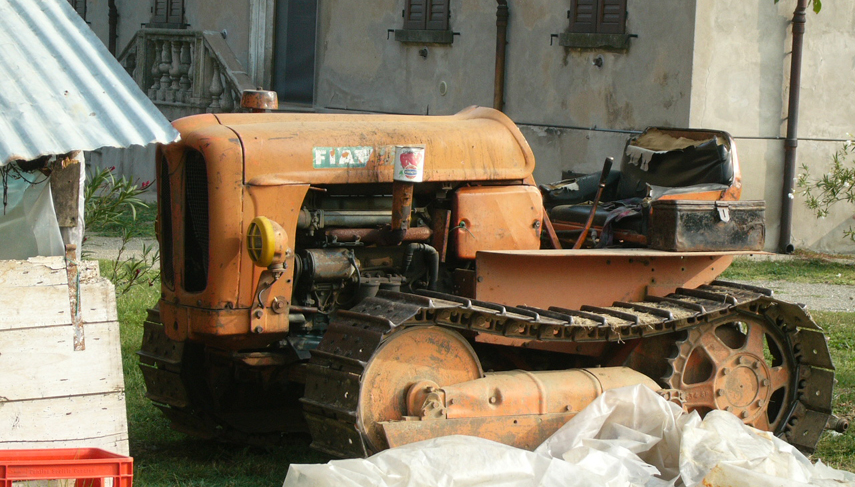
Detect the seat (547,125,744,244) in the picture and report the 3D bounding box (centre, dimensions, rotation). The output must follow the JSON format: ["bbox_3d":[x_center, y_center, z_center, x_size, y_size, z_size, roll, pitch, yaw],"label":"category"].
[{"bbox_3d":[0.823,-0.232,9.979,0.487,0.416,0.707,-1,4,-32],"label":"seat"}]

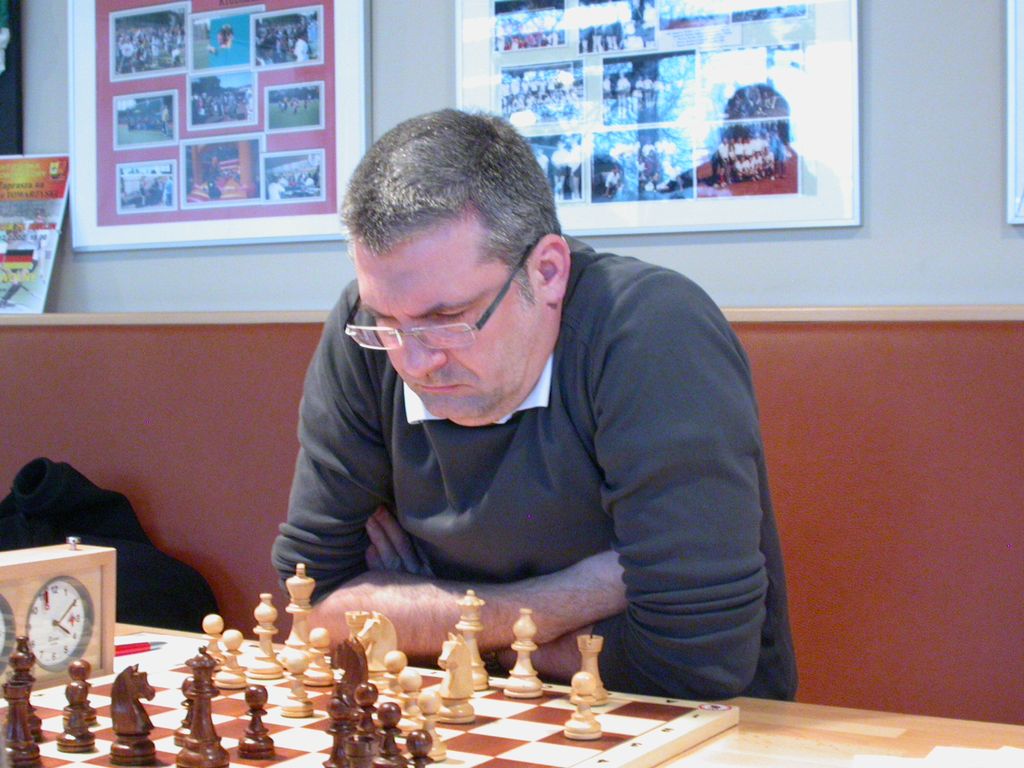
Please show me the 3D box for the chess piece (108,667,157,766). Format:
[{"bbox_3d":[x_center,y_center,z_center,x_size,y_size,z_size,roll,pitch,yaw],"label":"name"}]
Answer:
[{"bbox_3d":[-0.260,0.225,1.075,0.031,0.067,0.031,1,0,23],"label":"chess piece"}]

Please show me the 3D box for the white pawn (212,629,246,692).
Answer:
[{"bbox_3d":[-0.235,0.228,1.306,0.026,0.048,0.026,1,0,0],"label":"white pawn"}]

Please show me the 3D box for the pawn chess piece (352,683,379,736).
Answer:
[{"bbox_3d":[-0.103,0.237,1.115,0.027,0.048,0.027,1,0,-5],"label":"pawn chess piece"}]

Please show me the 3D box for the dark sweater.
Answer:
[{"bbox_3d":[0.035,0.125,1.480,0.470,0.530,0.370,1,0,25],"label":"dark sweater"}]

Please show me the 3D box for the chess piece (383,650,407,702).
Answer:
[{"bbox_3d":[-0.093,0.237,1.249,0.027,0.048,0.027,1,0,-4],"label":"chess piece"}]

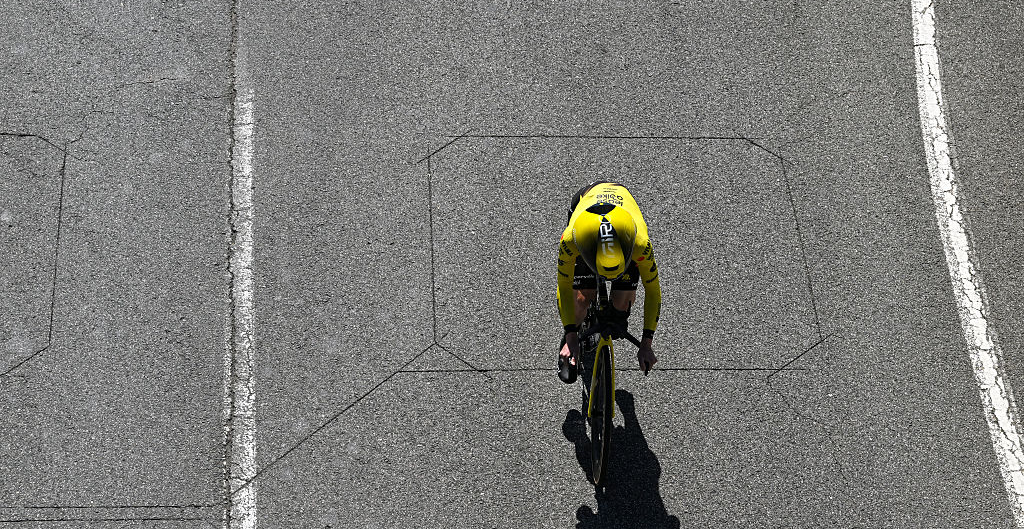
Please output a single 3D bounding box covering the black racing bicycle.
[{"bbox_3d":[0.435,0.275,12.078,0.400,1.020,1.680,-2,39,-2],"label":"black racing bicycle"}]

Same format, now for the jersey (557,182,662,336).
[{"bbox_3d":[0.455,-0.062,11.661,0.500,0.480,0.830,-2,39,-2],"label":"jersey"}]

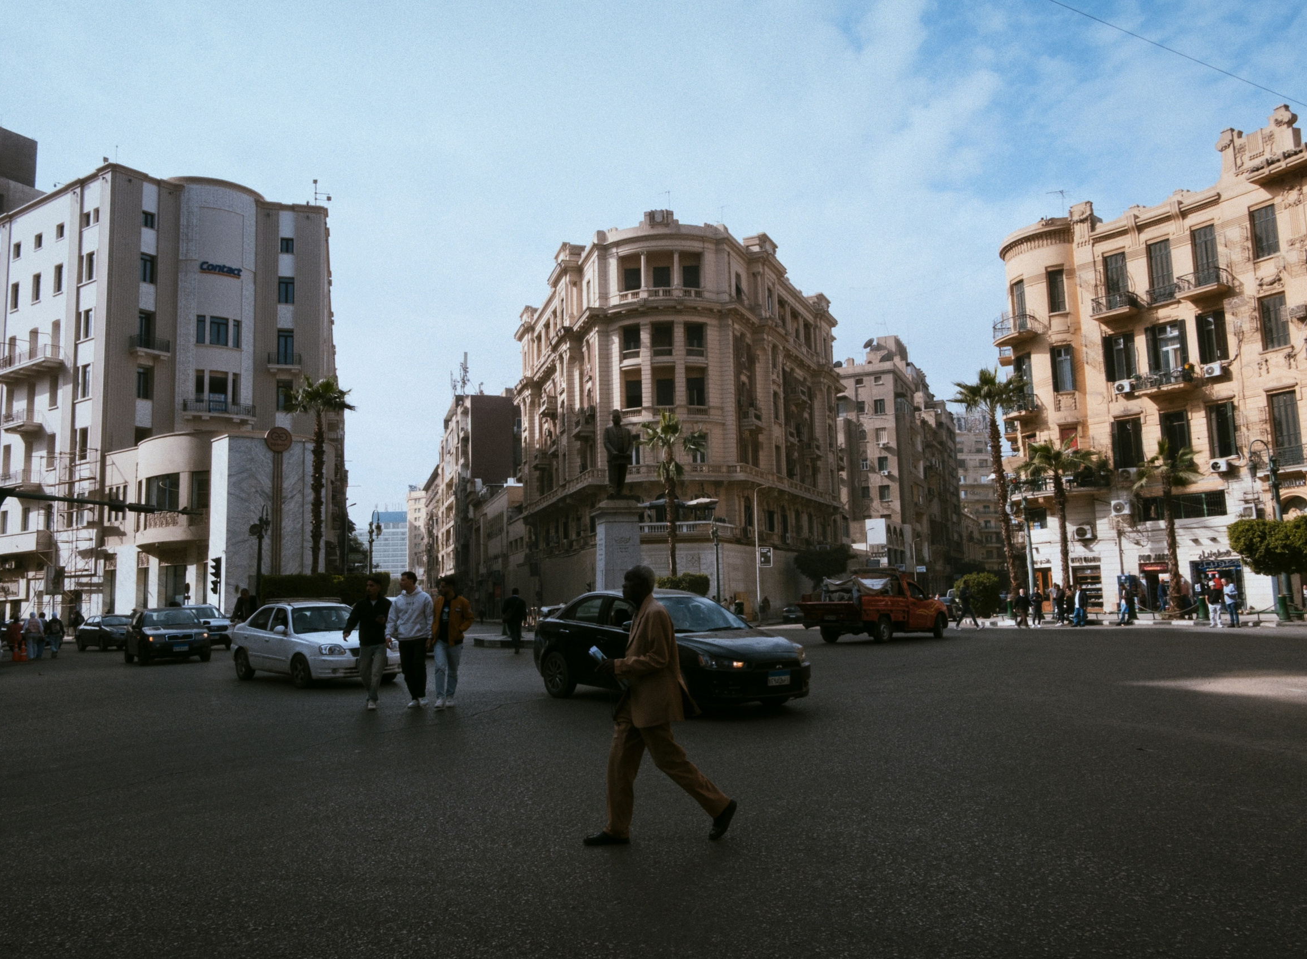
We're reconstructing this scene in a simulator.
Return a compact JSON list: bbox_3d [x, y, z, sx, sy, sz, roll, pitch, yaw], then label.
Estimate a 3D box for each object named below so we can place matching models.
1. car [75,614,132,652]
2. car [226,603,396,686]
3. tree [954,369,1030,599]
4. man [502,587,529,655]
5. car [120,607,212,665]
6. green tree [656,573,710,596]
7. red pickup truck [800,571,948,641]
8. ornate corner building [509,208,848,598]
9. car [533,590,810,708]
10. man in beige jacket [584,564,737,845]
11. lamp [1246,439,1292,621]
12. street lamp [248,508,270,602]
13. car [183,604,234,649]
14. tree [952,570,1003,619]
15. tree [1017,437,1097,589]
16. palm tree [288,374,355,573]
[{"bbox_3d":[-21.566,6.079,38.348,4.350,1.430,1.690,-8,-9,42],"label":"car"},{"bbox_3d":[-6.248,2.949,17.574,1.690,1.460,4.280,5,-9,-43],"label":"car"},{"bbox_3d":[15.918,0.614,44.243,3.500,11.589,3.400,-2,-7,0],"label":"tree"},{"bbox_3d":[-3.665,3.738,25.274,0.620,1.716,0.450,-2,-7,4],"label":"man"},{"bbox_3d":[-13.068,4.201,25.837,1.720,1.430,4.350,3,-9,-35],"label":"car"},{"bbox_3d":[1.448,6.595,52.589,3.400,2.881,3.100,-2,-7,0],"label":"green tree"},{"bbox_3d":[5.911,3.277,25.038,1.780,1.850,5.150,-7,-9,39],"label":"red pickup truck"},{"bbox_3d":[1.264,-3.290,80.497,29.500,29.432,27.000,-2,-7,4],"label":"ornate corner building"},{"bbox_3d":[0.097,2.241,12.931,1.770,1.490,4.560,4,-9,-37],"label":"car"},{"bbox_3d":[0.022,1.339,5.779,0.860,1.636,0.540,-1,-7,0],"label":"man in beige jacket"},{"bbox_3d":[21.249,1.725,32.728,1.250,6.253,0.600,-1,-7,-7],"label":"lamp"},{"bbox_3d":[-18.790,4.334,45.810,1.100,6.169,0.800,-6,-8,35],"label":"street lamp"},{"bbox_3d":[-16.321,5.191,33.999,1.790,1.630,4.300,5,-9,-42],"label":"car"},{"bbox_3d":[16.844,6.031,50.139,2.500,2.352,2.500,-1,-7,0],"label":"tree"},{"bbox_3d":[19.553,2.354,46.559,3.700,8.639,3.700,-1,-7,0],"label":"tree"},{"bbox_3d":[-16.874,1.289,49.208,3.400,13.475,3.400,-1,-7,0],"label":"palm tree"}]

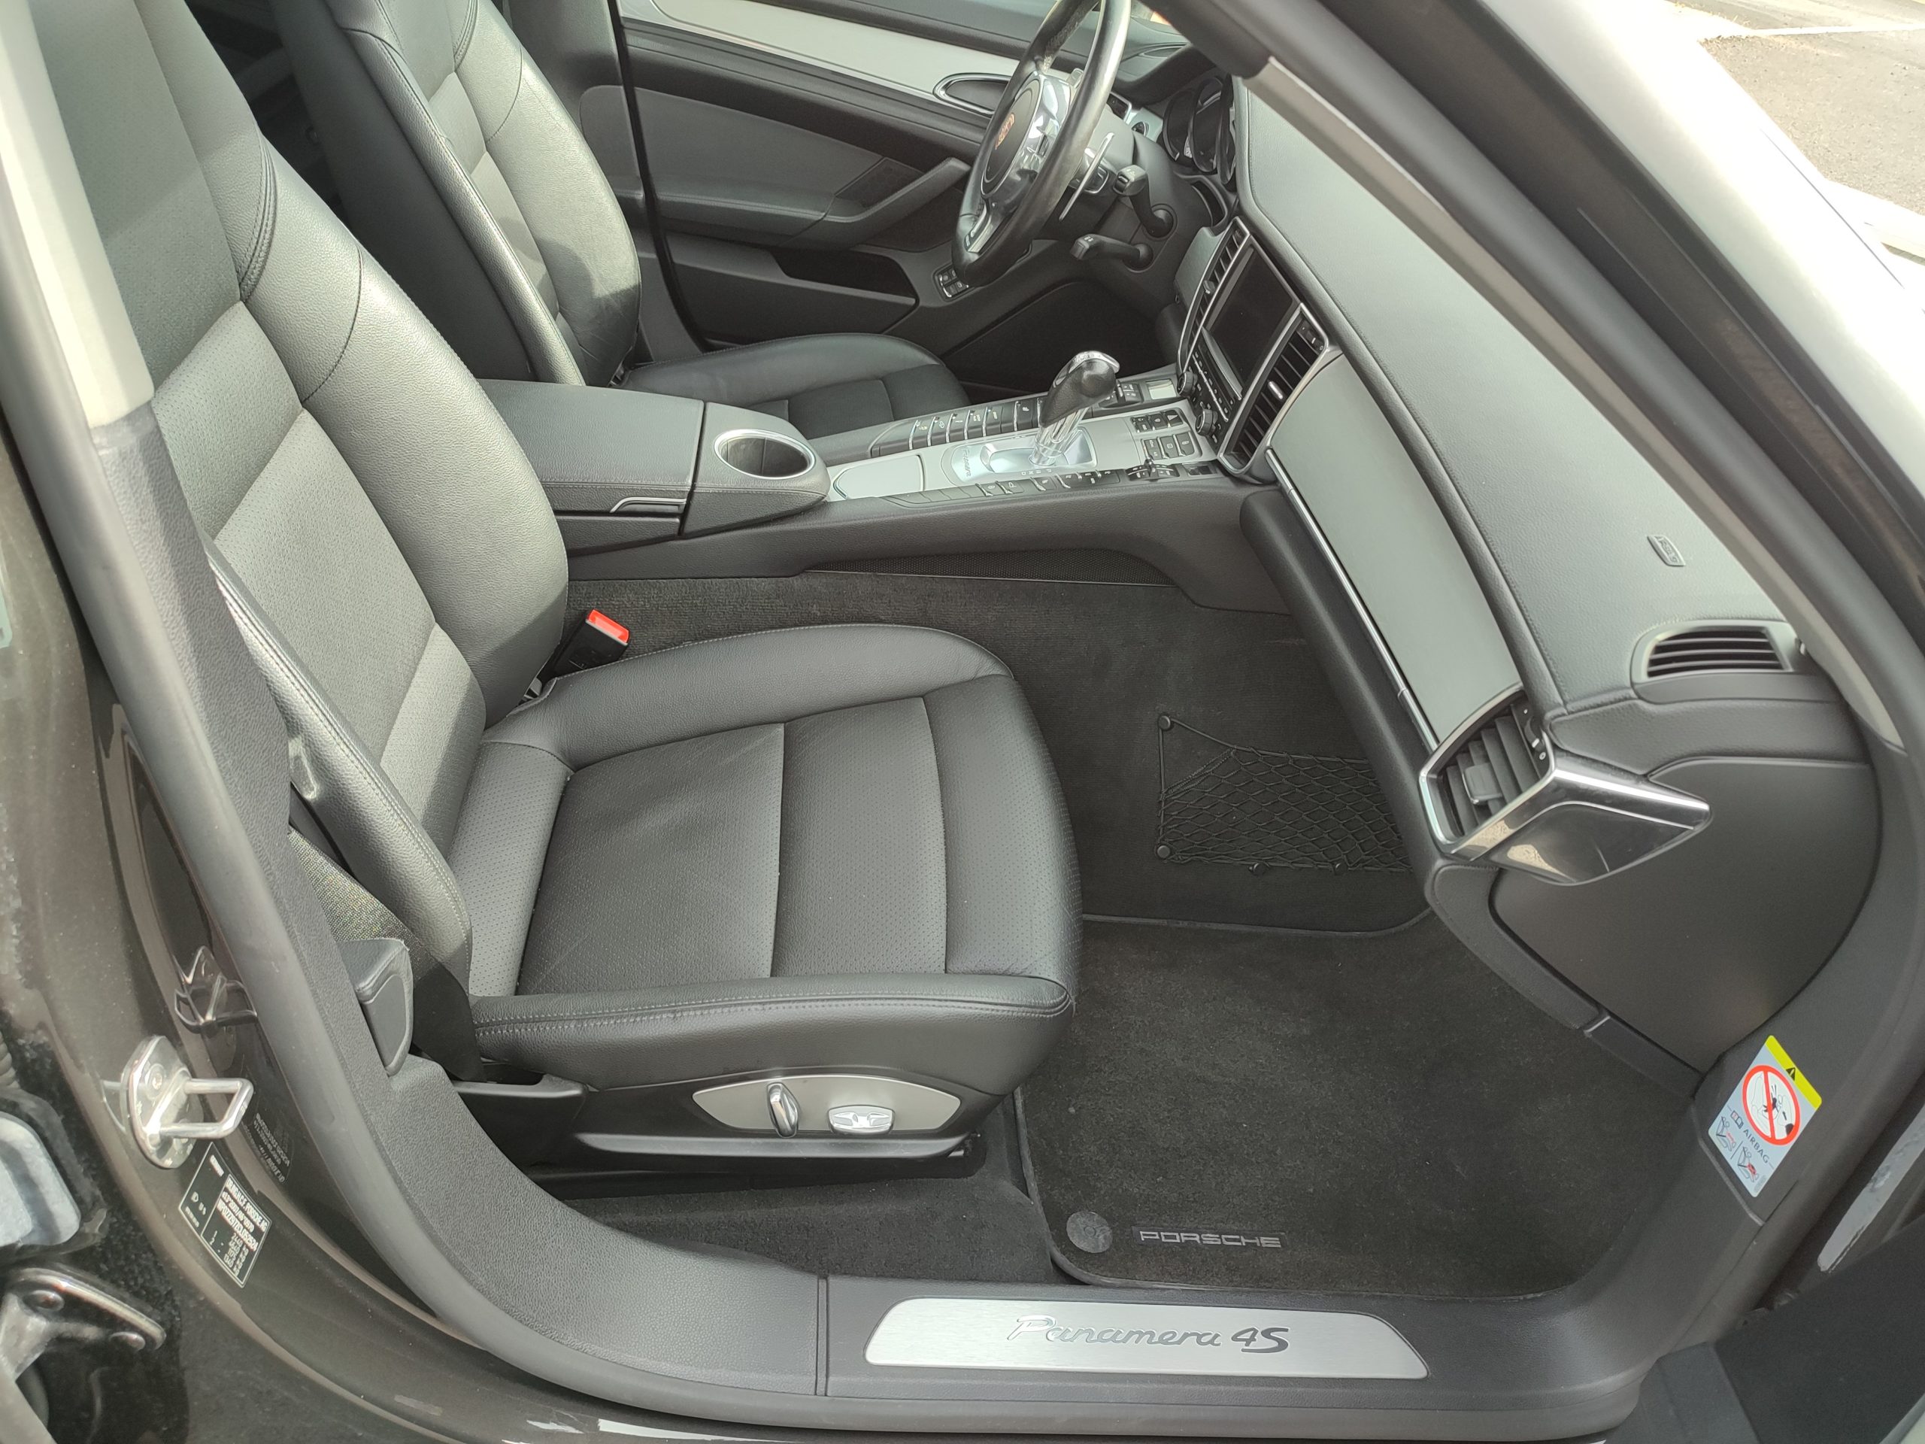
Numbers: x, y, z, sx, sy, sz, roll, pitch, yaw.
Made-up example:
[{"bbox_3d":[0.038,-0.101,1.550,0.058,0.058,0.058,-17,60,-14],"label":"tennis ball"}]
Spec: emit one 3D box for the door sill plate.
[{"bbox_3d":[0.142,0.466,1.052,0.431,0.006,0.052,6,36,-9],"label":"door sill plate"}]

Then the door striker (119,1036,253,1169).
[{"bbox_3d":[-0.371,0.188,0.683,0.050,0.070,0.046,10,36,-2],"label":"door striker"}]

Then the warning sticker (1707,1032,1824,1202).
[{"bbox_3d":[0.589,0.290,1.020,0.002,0.110,0.059,-2,37,-11],"label":"warning sticker"}]

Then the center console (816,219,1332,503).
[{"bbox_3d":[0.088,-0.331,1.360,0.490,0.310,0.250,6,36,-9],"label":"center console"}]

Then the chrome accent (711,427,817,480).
[{"bbox_3d":[-0.195,-0.264,1.375,0.100,0.012,0.100,9,36,-11],"label":"chrome accent"}]

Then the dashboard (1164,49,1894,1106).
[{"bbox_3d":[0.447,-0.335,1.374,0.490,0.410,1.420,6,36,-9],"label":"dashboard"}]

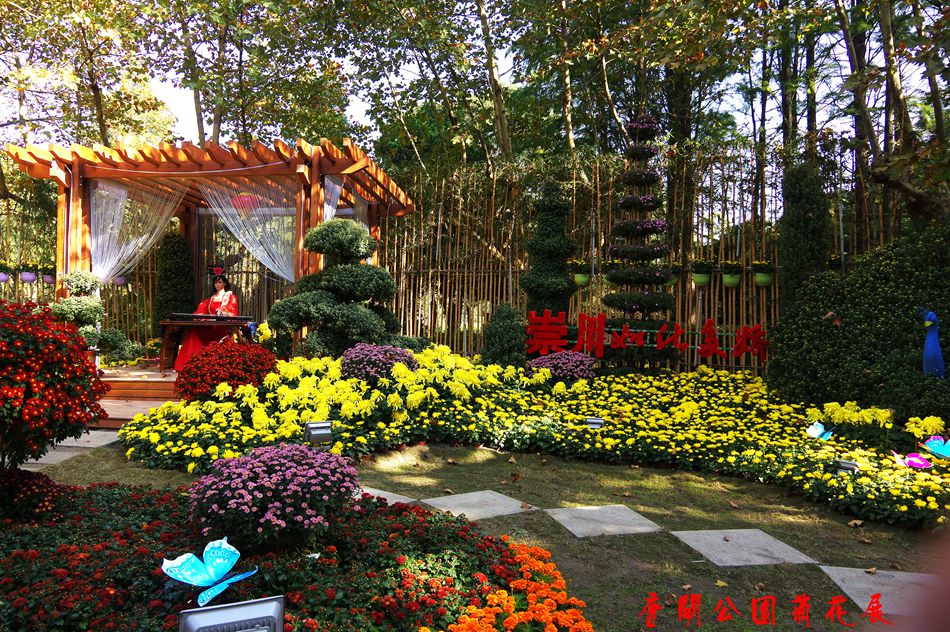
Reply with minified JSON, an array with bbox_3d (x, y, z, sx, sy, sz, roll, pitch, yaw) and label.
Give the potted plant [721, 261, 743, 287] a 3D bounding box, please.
[{"bbox_3d":[4.539,-0.734,12.600,0.380,0.470,0.360,1,0,5],"label":"potted plant"}]

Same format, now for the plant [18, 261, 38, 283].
[{"bbox_3d":[-8.278,-0.816,13.200,0.363,0.426,0.340,0,1,0],"label":"plant"}]

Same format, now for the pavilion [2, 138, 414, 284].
[{"bbox_3d":[-3.360,-0.690,10.700,4.300,2.850,4.400,1,0,5],"label":"pavilion"}]

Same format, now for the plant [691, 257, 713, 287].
[{"bbox_3d":[4.136,-0.794,13.000,0.394,0.511,0.370,0,1,0],"label":"plant"}]

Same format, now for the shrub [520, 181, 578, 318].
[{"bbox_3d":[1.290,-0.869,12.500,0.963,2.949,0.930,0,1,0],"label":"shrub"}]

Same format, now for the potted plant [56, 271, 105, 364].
[{"bbox_3d":[-4.789,0.066,8.600,0.550,1.200,0.520,1,0,5],"label":"potted plant"}]

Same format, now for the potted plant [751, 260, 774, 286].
[{"bbox_3d":[5.047,-0.746,12.500,0.390,0.450,0.360,1,0,5],"label":"potted plant"}]

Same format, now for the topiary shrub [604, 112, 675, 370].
[{"bbox_3d":[2.842,-1.270,12.300,1.253,4.353,1.250,0,1,0],"label":"topiary shrub"}]

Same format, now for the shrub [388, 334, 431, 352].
[{"bbox_3d":[-1.050,0.618,10.600,0.850,0.650,0.800,1,0,5],"label":"shrub"}]

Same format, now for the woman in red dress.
[{"bbox_3d":[-4.088,0.099,10.800,0.980,1.517,0.750,0,1,7],"label":"woman in red dress"}]

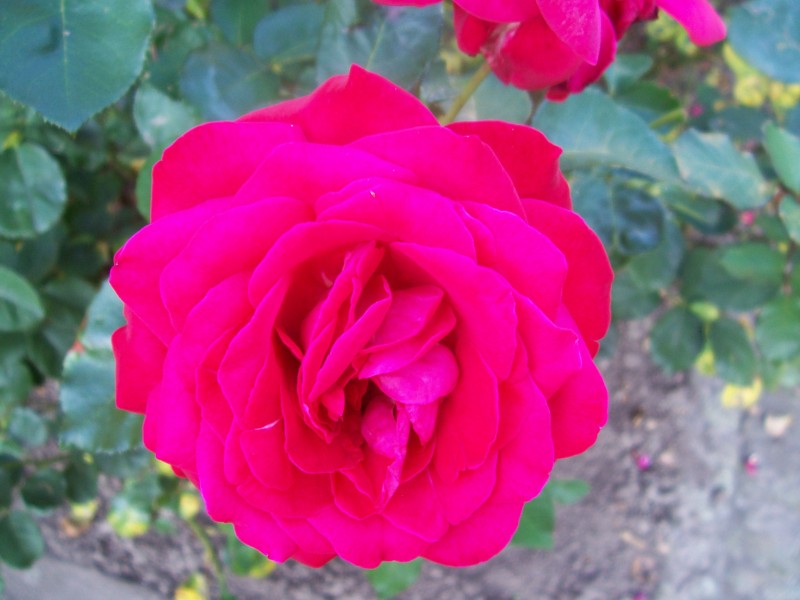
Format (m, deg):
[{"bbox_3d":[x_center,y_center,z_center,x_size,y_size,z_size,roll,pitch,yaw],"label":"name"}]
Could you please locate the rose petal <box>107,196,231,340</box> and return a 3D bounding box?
[{"bbox_3d":[-0.056,-0.007,0.193,0.034,0.014,0.036,21,89,13],"label":"rose petal"}]

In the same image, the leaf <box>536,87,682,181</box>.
[{"bbox_3d":[0.081,-0.064,0.310,0.062,0.014,0.037,25,65,9],"label":"leaf"}]

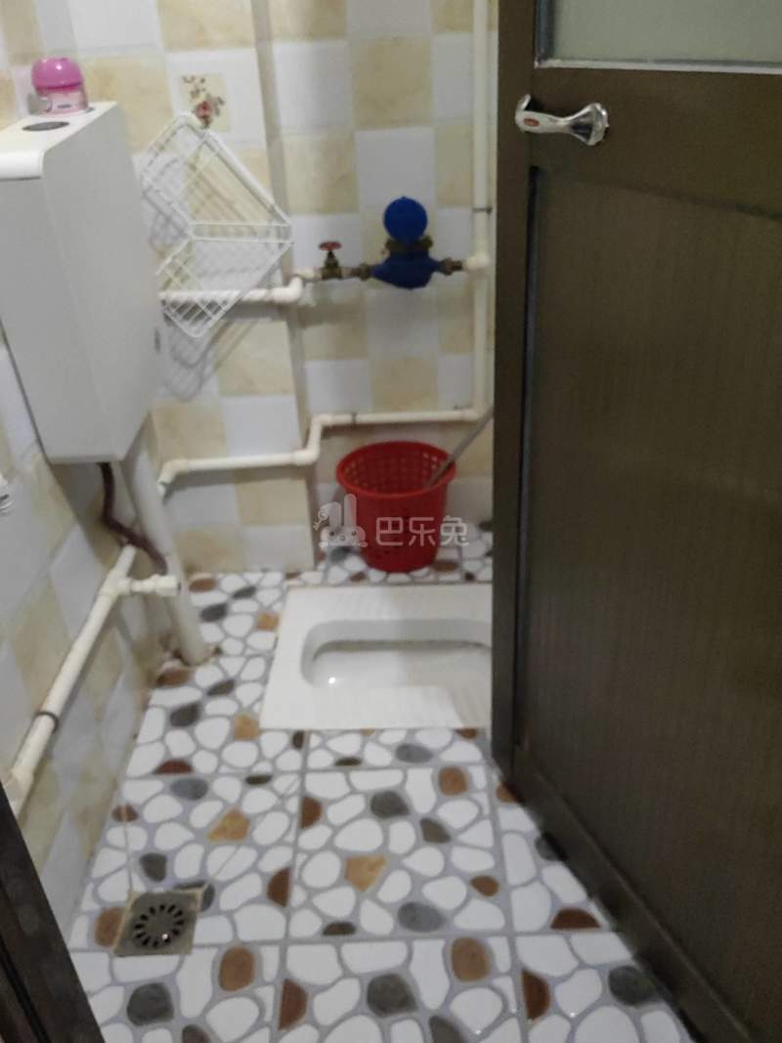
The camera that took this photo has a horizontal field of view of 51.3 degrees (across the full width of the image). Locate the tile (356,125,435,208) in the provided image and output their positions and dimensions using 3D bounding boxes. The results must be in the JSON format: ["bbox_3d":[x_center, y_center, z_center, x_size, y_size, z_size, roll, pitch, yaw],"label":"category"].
[{"bbox_3d":[0.010,-0.701,1.624,0.155,0.151,0.010,-3,30,1],"label":"tile"}]

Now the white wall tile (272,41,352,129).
[{"bbox_3d":[-0.141,-0.804,1.508,0.139,0.150,0.010,-2,32,1],"label":"white wall tile"}]

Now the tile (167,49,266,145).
[{"bbox_3d":[-0.297,-0.723,1.399,0.153,0.151,0.010,-3,30,1],"label":"tile"}]

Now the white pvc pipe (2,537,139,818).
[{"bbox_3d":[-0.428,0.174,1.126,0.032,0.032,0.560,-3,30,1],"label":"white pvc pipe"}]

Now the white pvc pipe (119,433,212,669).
[{"bbox_3d":[-0.399,0.029,1.465,0.052,0.546,0.052,-2,32,1],"label":"white pvc pipe"}]

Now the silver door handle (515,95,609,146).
[{"bbox_3d":[0.156,-0.368,0.746,0.050,0.046,0.105,-14,32,-19],"label":"silver door handle"}]

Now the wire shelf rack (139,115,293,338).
[{"bbox_3d":[-0.298,-0.501,1.400,0.248,0.350,0.113,-2,32,1],"label":"wire shelf rack"}]

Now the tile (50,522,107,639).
[{"bbox_3d":[-0.475,0.094,1.226,0.010,0.149,0.151,-2,32,1],"label":"tile"}]

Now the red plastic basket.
[{"bbox_3d":[0.017,-0.024,1.853,0.262,0.222,0.262,-3,31,1],"label":"red plastic basket"}]

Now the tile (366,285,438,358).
[{"bbox_3d":[0.024,-0.426,1.741,0.151,0.150,0.010,-2,32,1],"label":"tile"}]

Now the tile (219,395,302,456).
[{"bbox_3d":[-0.261,-0.188,1.665,0.150,0.150,0.010,-2,32,1],"label":"tile"}]

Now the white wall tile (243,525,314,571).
[{"bbox_3d":[-0.248,0.055,1.815,0.150,0.120,0.010,-2,32,1],"label":"white wall tile"}]

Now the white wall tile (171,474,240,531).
[{"bbox_3d":[-0.409,-0.055,1.780,0.146,0.150,0.010,-3,30,1],"label":"white wall tile"}]

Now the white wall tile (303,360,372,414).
[{"bbox_3d":[-0.116,-0.297,1.853,0.144,0.150,0.010,-3,30,1],"label":"white wall tile"}]

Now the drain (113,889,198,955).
[{"bbox_3d":[-0.315,0.549,1.115,0.100,0.010,0.097,-3,30,1],"label":"drain"}]

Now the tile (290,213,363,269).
[{"bbox_3d":[-0.131,-0.563,1.701,0.144,0.150,0.010,-3,30,1],"label":"tile"}]

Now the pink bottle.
[{"bbox_3d":[-0.452,-0.592,1.097,0.069,0.072,0.065,-13,33,-16],"label":"pink bottle"}]

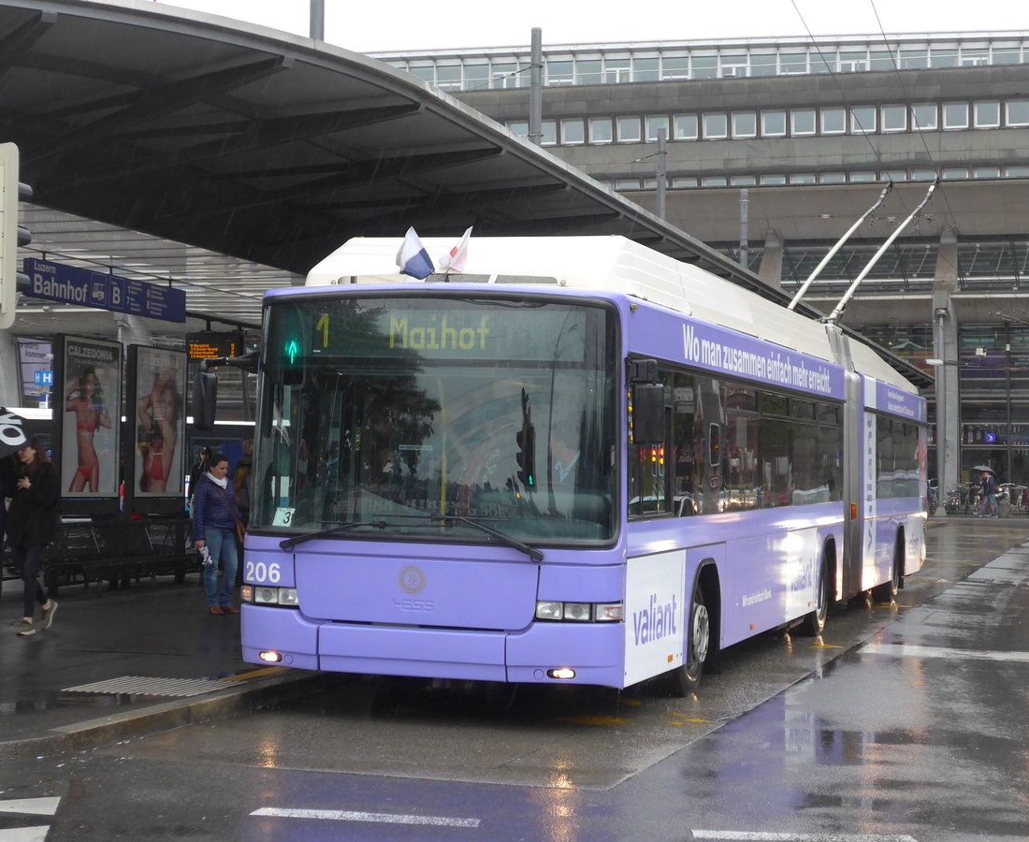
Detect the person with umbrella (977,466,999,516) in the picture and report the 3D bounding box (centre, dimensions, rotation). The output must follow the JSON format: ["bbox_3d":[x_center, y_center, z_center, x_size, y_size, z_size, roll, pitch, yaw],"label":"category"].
[{"bbox_3d":[17.169,2.598,73.000,0.850,1.800,0.650,1,-1,12],"label":"person with umbrella"}]

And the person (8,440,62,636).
[{"bbox_3d":[-4.205,1.019,17.600,0.460,1.690,0.460,2,-1,-41],"label":"person"}]

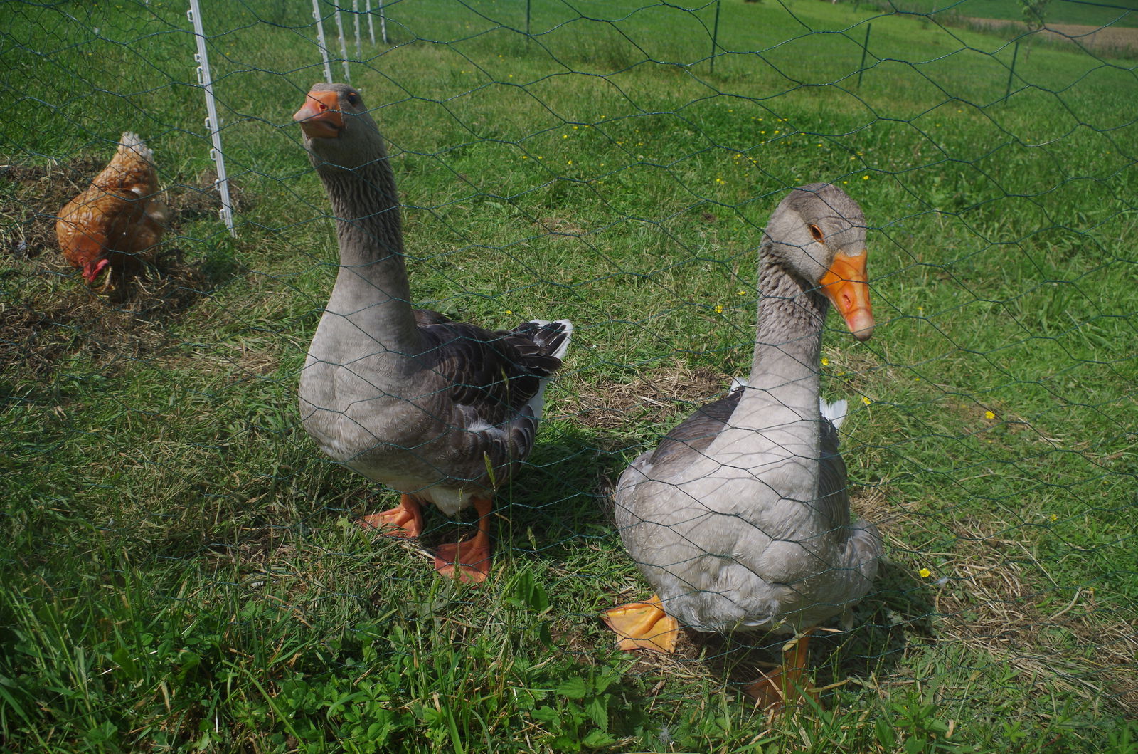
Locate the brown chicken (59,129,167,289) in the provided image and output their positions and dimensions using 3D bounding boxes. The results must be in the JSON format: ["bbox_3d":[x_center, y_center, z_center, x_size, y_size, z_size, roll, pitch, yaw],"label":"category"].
[{"bbox_3d":[-1.396,-0.517,2.620,0.240,0.400,0.410,4,26,9],"label":"brown chicken"}]

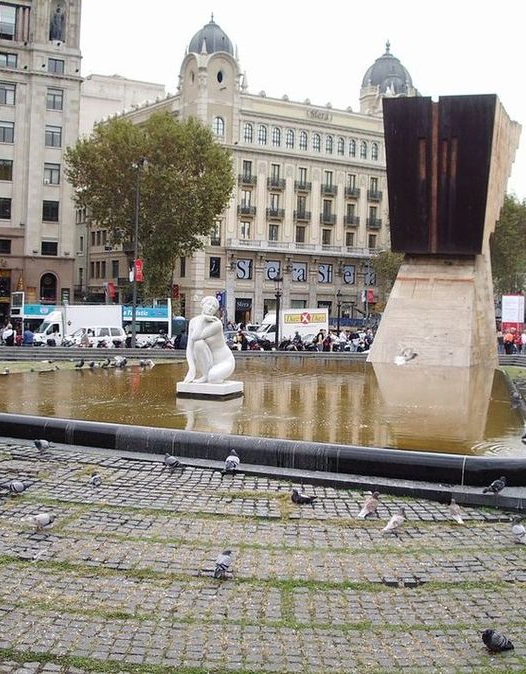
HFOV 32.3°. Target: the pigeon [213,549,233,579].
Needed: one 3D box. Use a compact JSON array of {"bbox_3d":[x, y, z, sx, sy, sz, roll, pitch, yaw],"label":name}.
[{"bbox_3d":[-0.342,1.988,7.943,0.125,0.210,0.270,3,2,22],"label":"pigeon"}]

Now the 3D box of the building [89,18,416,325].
[{"bbox_3d":[-1.239,-18.884,125.124,33.000,36.000,33.000,0,3,-33],"label":"building"}]

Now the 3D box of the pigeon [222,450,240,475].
[{"bbox_3d":[-0.471,1.826,13.323,0.140,0.290,0.300,3,2,19],"label":"pigeon"}]

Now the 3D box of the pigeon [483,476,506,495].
[{"bbox_3d":[2.809,1.809,11.021,0.270,0.220,0.130,1,2,-14],"label":"pigeon"}]

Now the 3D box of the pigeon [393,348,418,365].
[{"bbox_3d":[2.041,0.283,13.000,0.320,0.200,0.340,1,2,-10],"label":"pigeon"}]

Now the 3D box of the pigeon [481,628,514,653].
[{"bbox_3d":[1.801,2.314,6.940,0.265,0.175,0.130,4,3,43],"label":"pigeon"}]

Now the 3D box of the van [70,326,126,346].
[{"bbox_3d":[-11.716,0.197,64.000,4.400,1.850,1.800,1,3,-30],"label":"van"}]

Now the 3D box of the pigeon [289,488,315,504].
[{"bbox_3d":[0.470,1.881,10.693,0.290,0.170,0.130,2,2,-7],"label":"pigeon"}]

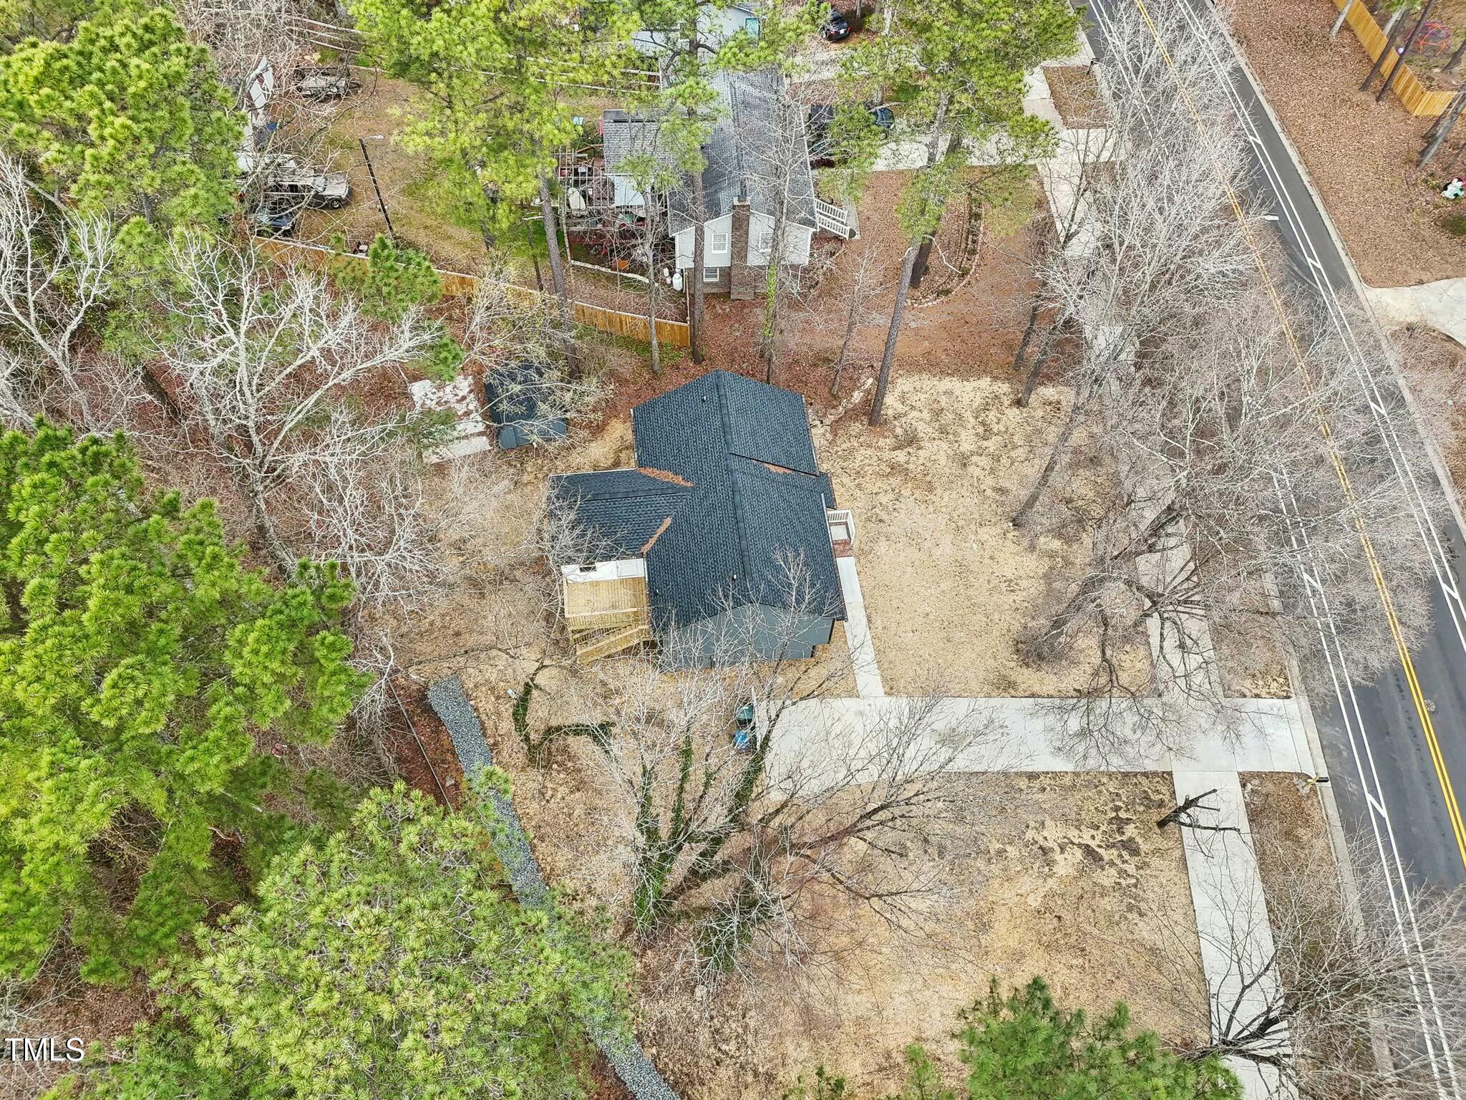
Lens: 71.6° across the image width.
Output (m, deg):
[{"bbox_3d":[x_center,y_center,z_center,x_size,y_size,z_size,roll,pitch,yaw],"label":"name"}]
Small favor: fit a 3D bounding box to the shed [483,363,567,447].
[{"bbox_3d":[-11.134,-7.841,55.186,3.800,3.100,3.600,-11,61,-6],"label":"shed"}]

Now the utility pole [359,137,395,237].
[{"bbox_3d":[-21.065,-21.301,60.394,0.400,7.400,0.400,1,60,0],"label":"utility pole"}]

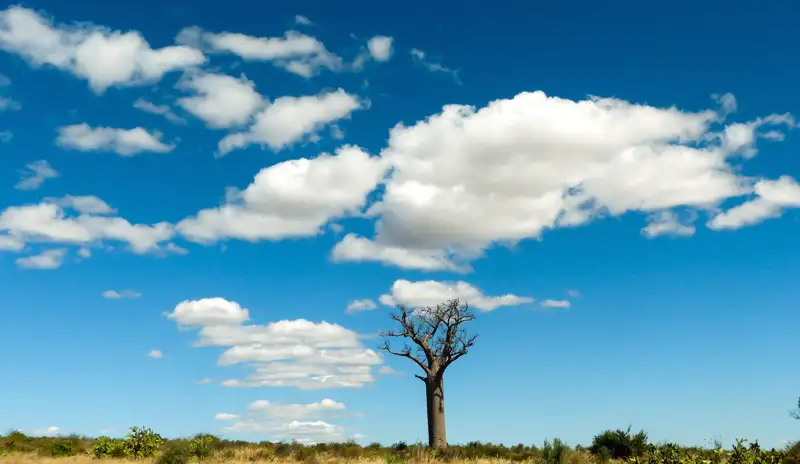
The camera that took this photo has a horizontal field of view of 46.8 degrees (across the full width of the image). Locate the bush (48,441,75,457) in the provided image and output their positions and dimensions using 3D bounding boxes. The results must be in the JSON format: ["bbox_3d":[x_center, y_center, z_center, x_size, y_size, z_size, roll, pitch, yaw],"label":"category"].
[{"bbox_3d":[-22.818,14.593,62.314,1.750,1.050,1.490,0,-13,0],"label":"bush"}]

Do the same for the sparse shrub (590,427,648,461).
[{"bbox_3d":[12.499,12.040,52.641,3.300,1.890,2.810,0,-13,0],"label":"sparse shrub"}]

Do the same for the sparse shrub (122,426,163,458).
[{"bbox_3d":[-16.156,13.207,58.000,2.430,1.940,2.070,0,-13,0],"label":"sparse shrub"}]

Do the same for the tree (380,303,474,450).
[{"bbox_3d":[2.231,11.047,72.376,7.510,11.800,6.760,0,-13,0],"label":"tree"}]

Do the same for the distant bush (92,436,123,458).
[{"bbox_3d":[-17.565,12.939,55.512,1.800,1.290,1.620,0,-13,0],"label":"distant bush"}]

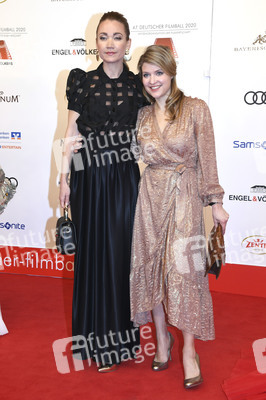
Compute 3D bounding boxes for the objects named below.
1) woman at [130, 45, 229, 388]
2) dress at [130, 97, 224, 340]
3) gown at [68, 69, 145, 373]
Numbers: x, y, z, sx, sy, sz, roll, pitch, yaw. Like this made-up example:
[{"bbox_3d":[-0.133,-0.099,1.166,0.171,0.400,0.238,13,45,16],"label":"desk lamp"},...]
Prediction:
[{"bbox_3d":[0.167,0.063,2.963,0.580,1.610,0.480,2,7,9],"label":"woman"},{"bbox_3d":[0.203,0.082,2.979,0.500,1.150,0.400,2,7,9],"label":"dress"},{"bbox_3d":[-0.127,0.083,3.100,0.460,1.490,0.380,1,6,0],"label":"gown"}]

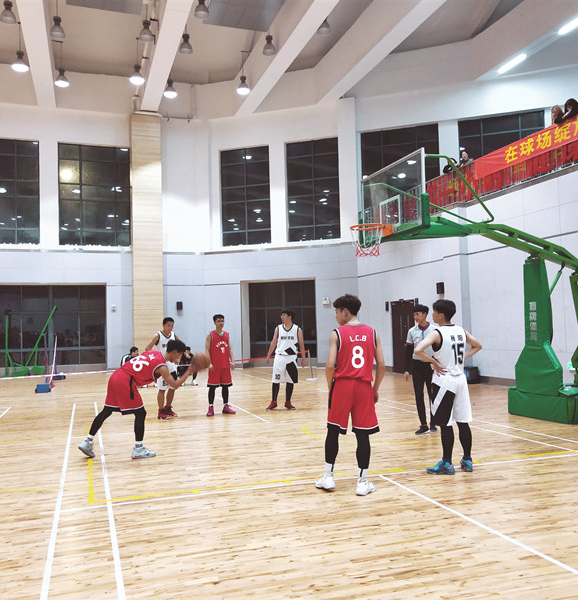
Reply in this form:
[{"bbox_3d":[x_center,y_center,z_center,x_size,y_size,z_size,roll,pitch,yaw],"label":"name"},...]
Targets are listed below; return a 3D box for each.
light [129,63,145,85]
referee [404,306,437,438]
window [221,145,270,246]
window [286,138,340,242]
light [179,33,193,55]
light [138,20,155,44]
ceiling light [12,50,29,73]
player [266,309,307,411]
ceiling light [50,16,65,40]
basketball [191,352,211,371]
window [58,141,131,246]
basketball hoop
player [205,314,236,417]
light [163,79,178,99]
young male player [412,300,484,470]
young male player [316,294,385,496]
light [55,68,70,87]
[{"bbox_3d":[-5.851,-8.728,22.235,0.460,0.570,0.460,0,-4,-19],"label":"light"},{"bbox_3d":[1.915,0.990,8.350,0.520,1.800,0.360,-3,-4,27],"label":"referee"},{"bbox_3d":[-1.828,-4.365,24.337,2.170,4.120,0.150,-2,-3,17],"label":"window"},{"bbox_3d":[1.028,-4.607,24.268,2.220,4.220,0.150,-2,-4,16],"label":"window"},{"bbox_3d":[-3.371,-8.435,19.000,0.470,0.600,0.470,0,-3,-19],"label":"light"},{"bbox_3d":[-4.728,-8.935,19.160,0.460,0.570,0.460,0,-4,-19],"label":"light"},{"bbox_3d":[-8.922,-7.925,19.200,0.470,0.600,0.470,0,-3,-19],"label":"ceiling light"},{"bbox_3d":[-0.048,1.133,11.000,0.740,1.880,0.360,-2,-3,5],"label":"player"},{"bbox_3d":[-7.547,-8.890,18.879,0.460,0.570,0.460,0,-4,-19],"label":"ceiling light"},{"bbox_3d":[-1.144,0.803,7.510,0.243,0.243,0.243,-1,-3,0],"label":"basketball"},{"bbox_3d":[-7.847,-4.274,23.689,2.950,4.150,0.150,0,-3,-16],"label":"window"},{"bbox_3d":[1.218,-0.911,8.850,0.540,0.480,0.460,0,-3,-19],"label":"basketball hoop"},{"bbox_3d":[-1.291,1.180,10.697,0.550,1.820,0.380,0,-4,-24],"label":"player"},{"bbox_3d":[-4.368,-7.797,21.300,0.470,0.600,0.470,0,-3,-19],"label":"light"},{"bbox_3d":[1.636,0.872,6.012,0.730,1.760,0.400,1,-4,-28],"label":"young male player"},{"bbox_3d":[0.565,0.883,5.400,0.590,1.790,0.420,-1,-3,-12],"label":"young male player"},{"bbox_3d":[-8.789,-8.652,22.422,0.460,0.570,0.460,0,-4,-19],"label":"light"}]

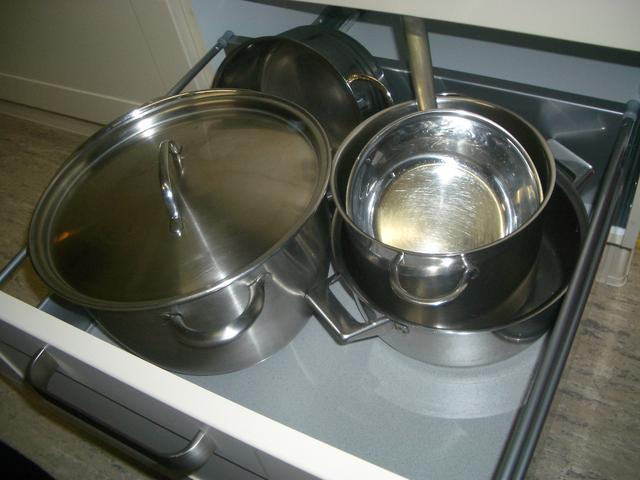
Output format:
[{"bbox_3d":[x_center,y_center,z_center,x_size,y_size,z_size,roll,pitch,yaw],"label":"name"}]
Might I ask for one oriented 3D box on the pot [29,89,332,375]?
[{"bbox_3d":[-0.142,-0.009,0.774,0.316,0.194,0.371,-20,49,-2],"label":"pot"}]

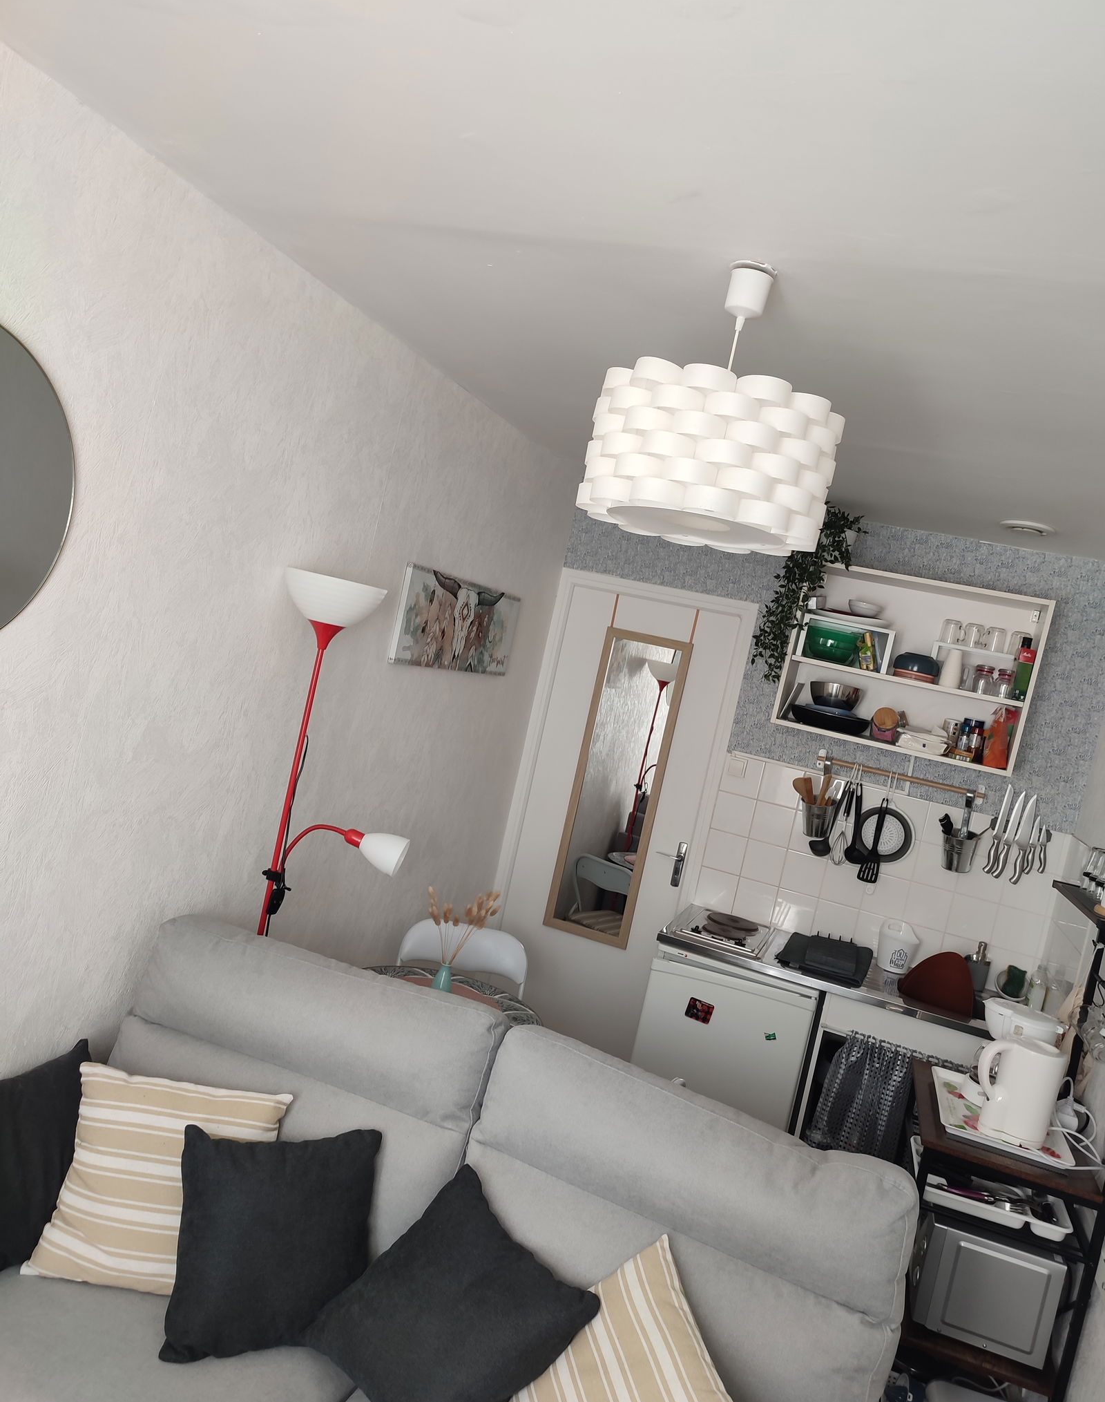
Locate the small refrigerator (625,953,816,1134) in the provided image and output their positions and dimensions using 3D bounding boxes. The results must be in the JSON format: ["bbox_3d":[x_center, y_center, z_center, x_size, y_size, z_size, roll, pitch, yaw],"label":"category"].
[{"bbox_3d":[0.606,1.296,3.801,0.550,0.870,0.570,13,4,15],"label":"small refrigerator"}]

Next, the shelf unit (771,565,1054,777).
[{"bbox_3d":[1.241,-0.121,3.720,0.800,0.590,0.250,13,4,18],"label":"shelf unit"}]

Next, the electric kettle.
[{"bbox_3d":[1.133,0.939,2.585,0.195,0.240,0.150,13,4,8],"label":"electric kettle"}]

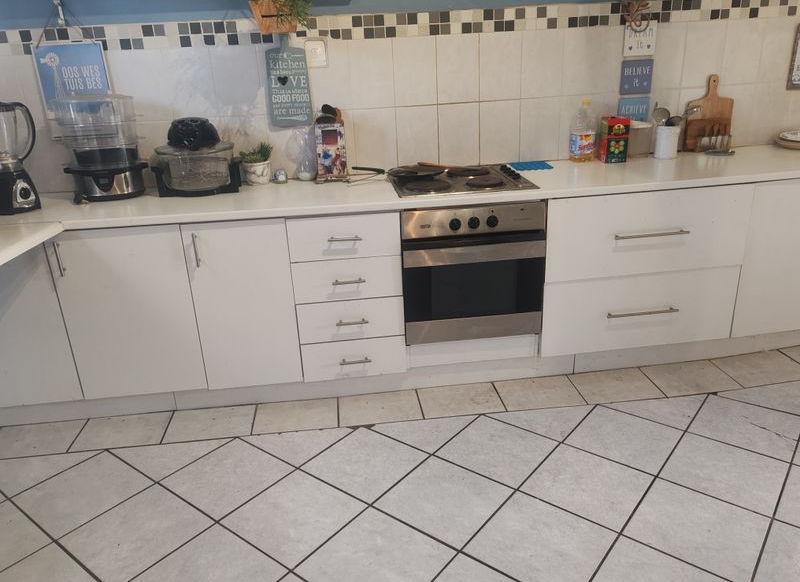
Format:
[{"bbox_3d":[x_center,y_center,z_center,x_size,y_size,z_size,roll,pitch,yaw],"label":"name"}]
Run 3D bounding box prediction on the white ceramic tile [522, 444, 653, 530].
[{"bbox_3d":[0.655,0.676,2.176,0.353,0.010,0.353,13,25,37],"label":"white ceramic tile"}]

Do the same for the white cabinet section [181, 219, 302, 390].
[{"bbox_3d":[-0.661,-0.025,2.800,0.404,0.721,0.560,-5,21,-5],"label":"white cabinet section"}]

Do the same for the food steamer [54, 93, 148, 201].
[{"bbox_3d":[-1.266,-0.603,2.651,0.340,0.405,0.275,-8,21,-14],"label":"food steamer"}]

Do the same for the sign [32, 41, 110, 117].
[{"bbox_3d":[-1.436,-0.929,2.753,0.300,0.306,0.017,-4,20,-5],"label":"sign"}]

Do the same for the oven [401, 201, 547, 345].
[{"bbox_3d":[0.285,-0.151,2.876,0.597,0.595,0.550,-4,20,-5],"label":"oven"}]

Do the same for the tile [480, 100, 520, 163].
[{"bbox_3d":[0.486,-0.767,3.025,0.200,0.300,0.010,-5,20,-5],"label":"tile"}]

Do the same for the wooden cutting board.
[{"bbox_3d":[1.531,-0.886,3.088,0.227,0.349,0.018,-4,13,-5],"label":"wooden cutting board"}]

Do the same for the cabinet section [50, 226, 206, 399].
[{"bbox_3d":[-1.116,0.010,2.767,0.511,0.721,0.550,-5,21,-5],"label":"cabinet section"}]

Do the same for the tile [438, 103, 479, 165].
[{"bbox_3d":[0.285,-0.761,3.019,0.200,0.285,0.012,-4,20,-5],"label":"tile"}]

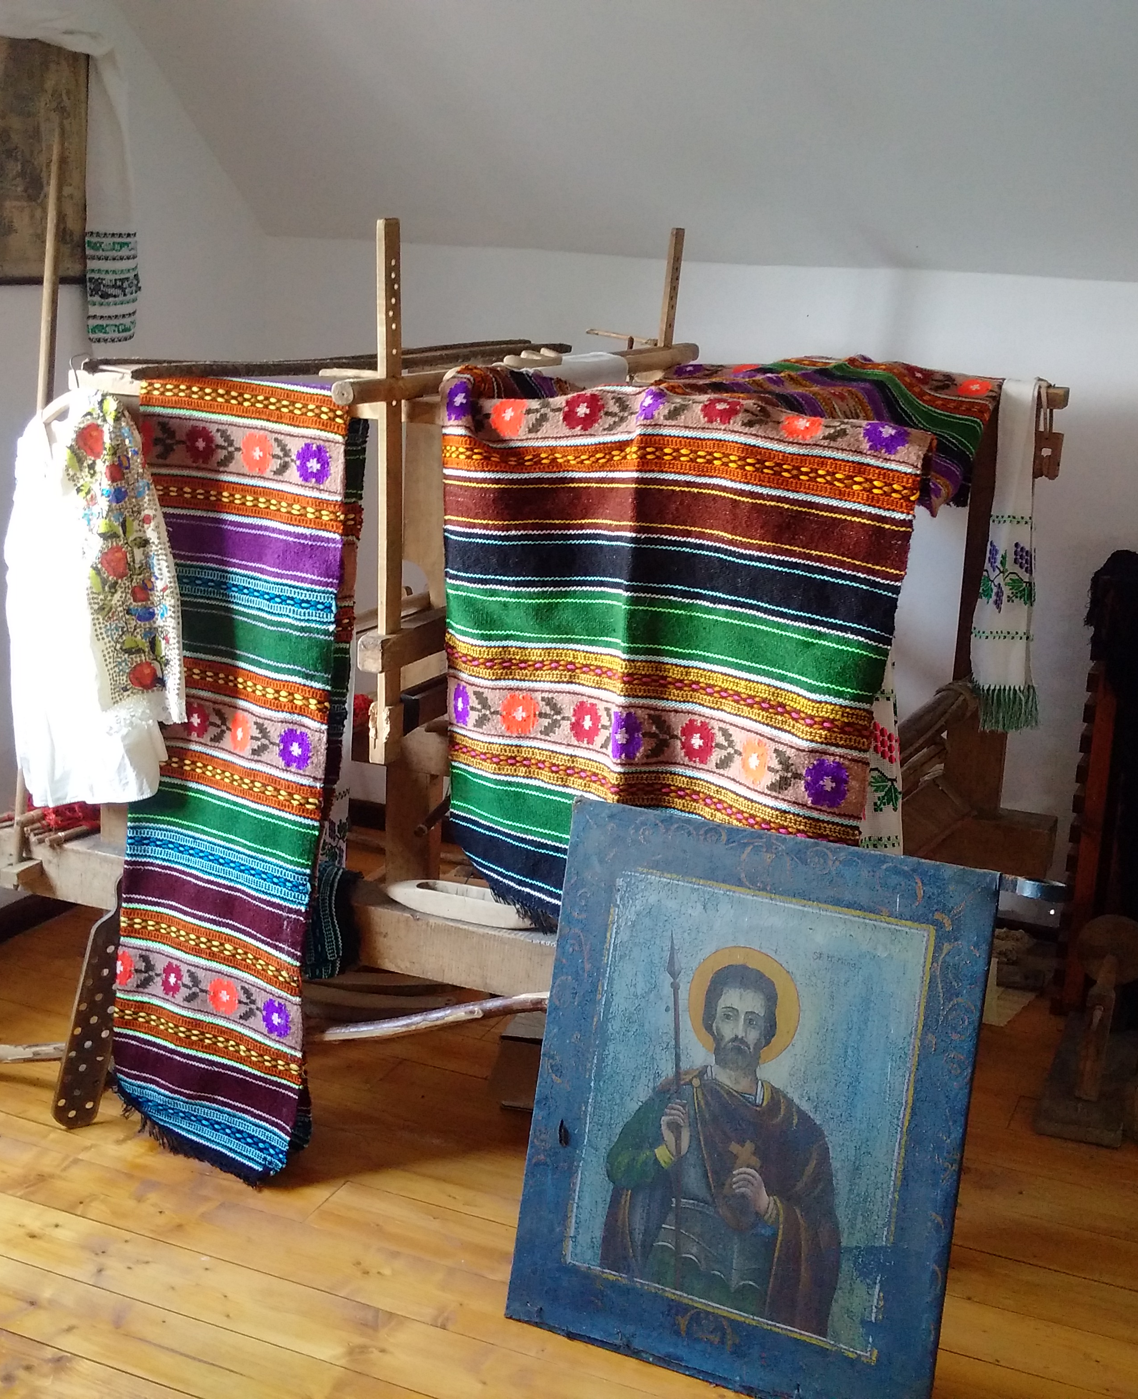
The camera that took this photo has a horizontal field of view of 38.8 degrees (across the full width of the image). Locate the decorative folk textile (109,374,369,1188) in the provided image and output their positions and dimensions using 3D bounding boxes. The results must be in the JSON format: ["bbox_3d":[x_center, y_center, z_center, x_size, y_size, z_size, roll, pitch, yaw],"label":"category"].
[{"bbox_3d":[-0.572,0.130,2.706,0.419,1.275,0.195,11,16,31],"label":"decorative folk textile"}]

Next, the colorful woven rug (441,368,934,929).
[{"bbox_3d":[0.155,-0.026,2.441,0.730,0.876,0.214,9,15,23],"label":"colorful woven rug"}]

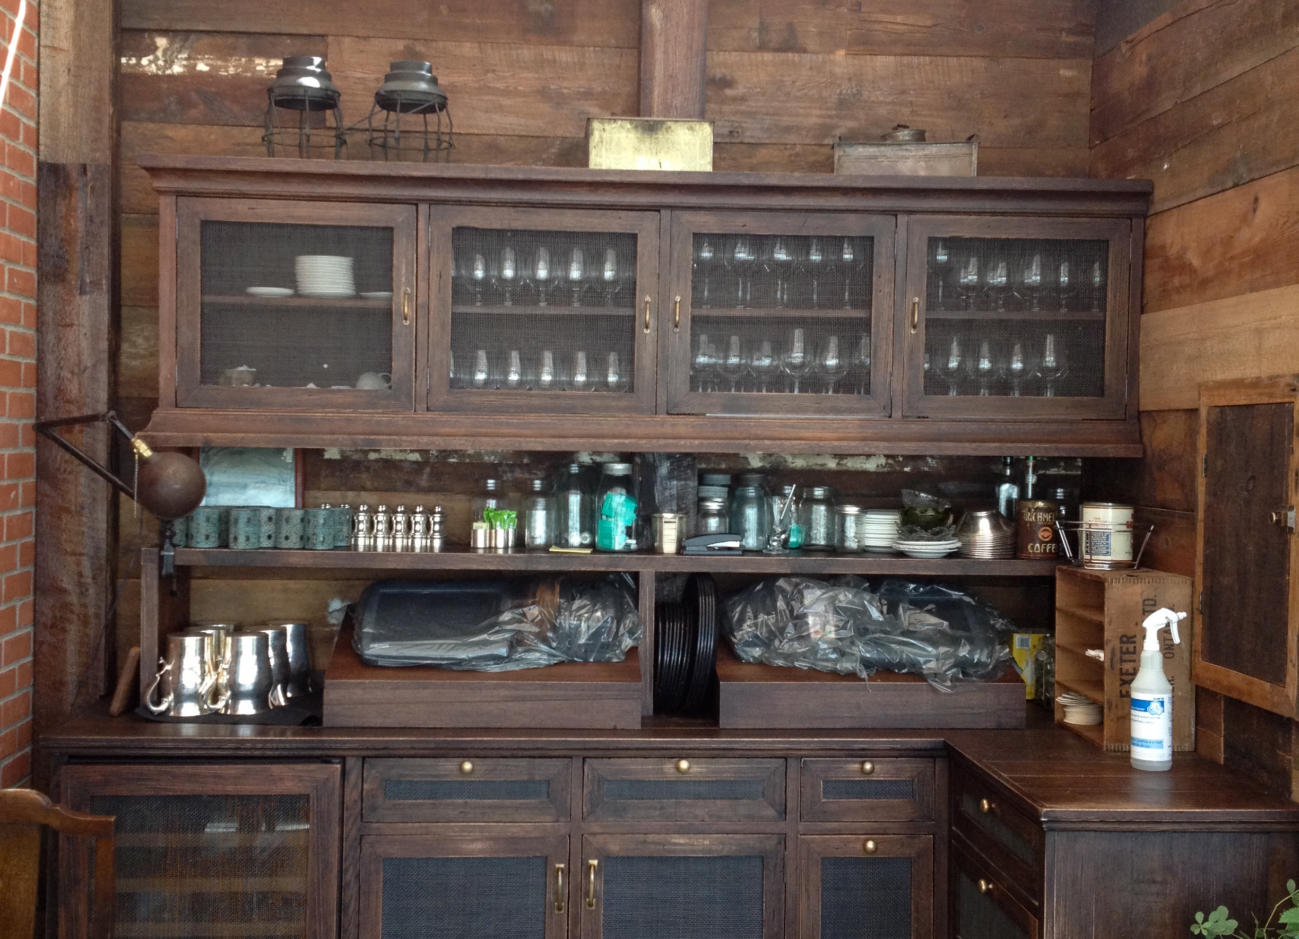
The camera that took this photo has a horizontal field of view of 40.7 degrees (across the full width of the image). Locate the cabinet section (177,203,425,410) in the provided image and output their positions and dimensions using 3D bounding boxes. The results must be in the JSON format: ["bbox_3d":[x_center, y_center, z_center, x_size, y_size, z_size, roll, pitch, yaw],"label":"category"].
[{"bbox_3d":[-0.832,-0.387,4.148,0.556,0.490,0.040,1,1,-4],"label":"cabinet section"}]

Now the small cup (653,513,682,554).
[{"bbox_3d":[0.049,0.160,4.308,0.082,0.096,0.082,1,1,0],"label":"small cup"}]

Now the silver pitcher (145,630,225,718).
[{"bbox_3d":[-1.123,0.485,4.211,0.171,0.191,0.118,1,1,-4],"label":"silver pitcher"}]

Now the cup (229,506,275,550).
[{"bbox_3d":[-0.985,0.144,4.270,0.078,0.097,0.078,1,1,0],"label":"cup"}]

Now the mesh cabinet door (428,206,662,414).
[{"bbox_3d":[-0.246,-0.369,4.088,0.534,0.476,0.028,1,1,-4],"label":"mesh cabinet door"}]

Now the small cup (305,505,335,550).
[{"bbox_3d":[-0.803,0.146,4.268,0.073,0.098,0.073,1,1,-4],"label":"small cup"}]

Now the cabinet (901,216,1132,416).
[{"bbox_3d":[0.883,-0.371,4.441,0.556,0.486,0.358,1,1,-4],"label":"cabinet"}]

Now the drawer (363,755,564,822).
[{"bbox_3d":[-0.421,0.718,4.104,0.461,0.146,0.348,1,1,-4],"label":"drawer"}]

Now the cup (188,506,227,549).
[{"bbox_3d":[-1.083,0.143,4.269,0.079,0.095,0.079,1,1,0],"label":"cup"}]

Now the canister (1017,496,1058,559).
[{"bbox_3d":[0.973,0.149,4.392,0.107,0.142,0.107,1,1,-4],"label":"canister"}]

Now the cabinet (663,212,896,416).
[{"bbox_3d":[0.298,-0.375,4.395,0.556,0.485,0.400,1,1,-4],"label":"cabinet"}]

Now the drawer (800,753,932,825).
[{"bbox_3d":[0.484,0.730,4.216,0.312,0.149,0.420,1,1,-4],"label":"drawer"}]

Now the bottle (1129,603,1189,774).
[{"bbox_3d":[1.070,0.459,3.678,0.115,0.336,0.084,1,1,-4],"label":"bottle"}]

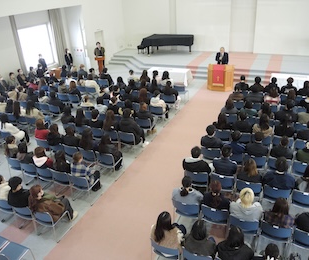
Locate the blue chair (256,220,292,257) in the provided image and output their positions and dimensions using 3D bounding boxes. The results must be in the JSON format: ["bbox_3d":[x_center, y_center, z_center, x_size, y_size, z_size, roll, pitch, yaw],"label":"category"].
[{"bbox_3d":[2.085,1.744,4.839,0.485,0.765,0.490,9,30,23],"label":"blue chair"}]

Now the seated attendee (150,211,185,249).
[{"bbox_3d":[0.311,1.686,4.645,0.500,1.250,0.740,8,30,24],"label":"seated attendee"}]

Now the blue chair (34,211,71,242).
[{"bbox_3d":[-1.991,1.688,5.472,0.485,0.765,0.490,9,30,23],"label":"blue chair"}]

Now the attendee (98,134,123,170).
[{"bbox_3d":[-1.065,0.543,7.178,0.500,1.200,0.700,8,30,24],"label":"attendee"}]

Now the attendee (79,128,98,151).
[{"bbox_3d":[-1.621,0.477,7.638,0.480,1.270,0.740,9,30,23],"label":"attendee"}]

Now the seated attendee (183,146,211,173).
[{"bbox_3d":[1.044,0.875,6.493,0.550,1.310,0.750,8,29,22],"label":"seated attendee"}]

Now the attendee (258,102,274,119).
[{"bbox_3d":[3.413,-0.326,8.626,0.480,1.250,0.740,8,29,22],"label":"attendee"}]

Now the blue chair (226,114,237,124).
[{"bbox_3d":[2.304,-0.197,8.519,0.510,0.770,0.550,8,30,24],"label":"blue chair"}]

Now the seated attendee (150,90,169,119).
[{"bbox_3d":[0.221,-0.871,10.085,0.520,1.250,0.780,8,29,24],"label":"seated attendee"}]

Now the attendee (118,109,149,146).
[{"bbox_3d":[-0.577,-0.039,8.034,0.560,1.380,0.820,8,30,24],"label":"attendee"}]

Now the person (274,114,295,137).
[{"bbox_3d":[3.465,0.134,7.584,0.520,1.270,0.760,8,29,24],"label":"person"}]

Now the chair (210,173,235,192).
[{"bbox_3d":[1.562,1.236,6.333,0.515,0.775,0.525,9,29,23],"label":"chair"}]

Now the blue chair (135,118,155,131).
[{"bbox_3d":[-0.235,-0.118,8.738,0.485,0.765,0.490,9,30,23],"label":"blue chair"}]

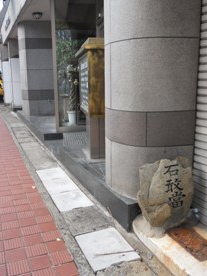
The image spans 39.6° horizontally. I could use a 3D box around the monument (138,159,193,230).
[{"bbox_3d":[0.587,0.483,2.693,0.460,0.610,0.270,-4,11,-14],"label":"monument"}]

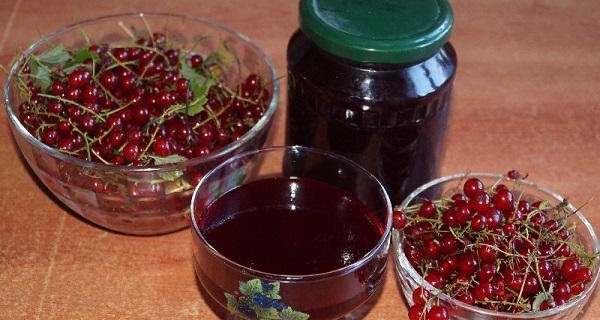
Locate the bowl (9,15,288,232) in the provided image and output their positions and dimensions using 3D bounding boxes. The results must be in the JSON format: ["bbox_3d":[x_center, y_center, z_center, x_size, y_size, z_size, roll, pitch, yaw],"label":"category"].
[{"bbox_3d":[-0.096,-0.016,0.561,0.166,0.083,0.166,1,40,-1],"label":"bowl"}]

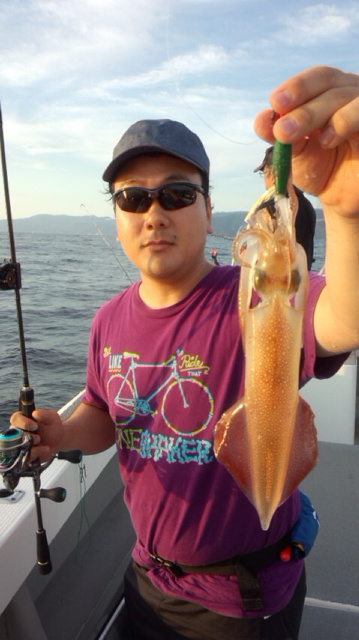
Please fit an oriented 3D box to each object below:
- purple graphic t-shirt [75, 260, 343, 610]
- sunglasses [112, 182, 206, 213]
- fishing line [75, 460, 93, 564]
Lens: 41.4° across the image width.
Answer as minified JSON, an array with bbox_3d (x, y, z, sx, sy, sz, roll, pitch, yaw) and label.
[{"bbox_3d":[0.060,0.215,0.845,0.450,0.610,0.290,1,11,28],"label":"purple graphic t-shirt"},{"bbox_3d":[-0.021,-0.190,0.775,0.145,0.046,0.140,-4,3,13],"label":"sunglasses"},{"bbox_3d":[-0.150,0.300,0.745,0.027,0.180,0.020,1,10,0],"label":"fishing line"}]

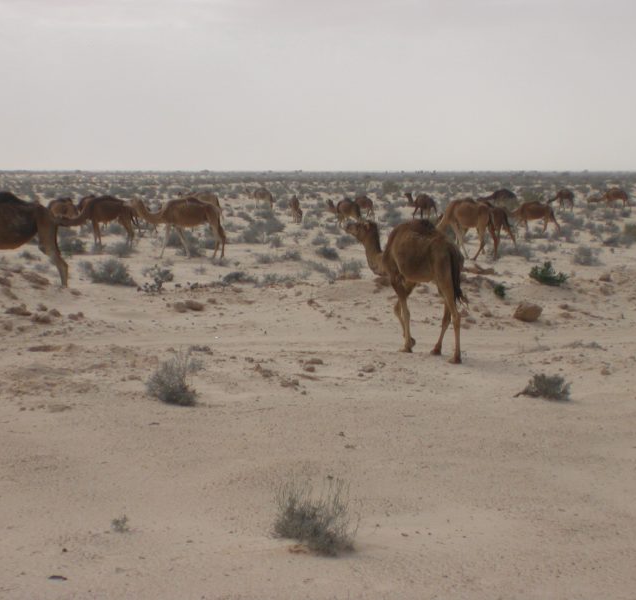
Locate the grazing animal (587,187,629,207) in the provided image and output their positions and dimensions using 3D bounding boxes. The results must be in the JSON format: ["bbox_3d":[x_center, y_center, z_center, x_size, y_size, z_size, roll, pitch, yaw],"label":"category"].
[{"bbox_3d":[23.871,-8.224,268.000,3.331,1.892,0.700,0,2,0],"label":"grazing animal"}]

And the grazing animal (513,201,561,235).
[{"bbox_3d":[12.539,-4.749,187.000,2.755,1.922,0.680,0,2,0],"label":"grazing animal"}]

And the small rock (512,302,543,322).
[{"bbox_3d":[3.632,0.217,56.500,0.480,0.320,0.400,0,2,0],"label":"small rock"}]

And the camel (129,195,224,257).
[{"bbox_3d":[-4.409,-2.276,103.000,2.950,1.930,0.750,0,2,-3],"label":"camel"}]

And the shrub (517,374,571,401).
[{"bbox_3d":[2.594,0.993,37.400,0.610,0.310,0.500,0,2,0],"label":"shrub"}]

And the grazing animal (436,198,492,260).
[{"bbox_3d":[4.442,-2.270,104.500,2.300,1.950,0.620,2,3,38],"label":"grazing animal"}]

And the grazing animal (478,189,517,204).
[{"bbox_3d":[14.598,-8.071,265.000,3.090,1.911,0.700,0,2,0],"label":"grazing animal"}]

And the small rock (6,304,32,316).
[{"bbox_3d":[-5.221,0.184,57.000,0.450,0.200,0.330,0,2,0],"label":"small rock"}]

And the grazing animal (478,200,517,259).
[{"bbox_3d":[5.559,-2.293,107.500,2.300,1.930,0.620,2,3,45],"label":"grazing animal"}]

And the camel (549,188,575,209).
[{"bbox_3d":[21.521,-8.838,288.000,2.300,1.970,0.650,1,2,20],"label":"camel"}]

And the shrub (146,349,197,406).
[{"bbox_3d":[-1.663,0.880,37.000,0.568,0.659,0.550,0,2,0],"label":"shrub"}]

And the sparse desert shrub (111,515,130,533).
[{"bbox_3d":[-1.442,1.632,23.800,0.145,0.130,0.140,0,2,0],"label":"sparse desert shrub"}]

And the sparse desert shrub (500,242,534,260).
[{"bbox_3d":[5.773,-1.404,94.300,0.981,0.493,0.883,0,2,0],"label":"sparse desert shrub"}]

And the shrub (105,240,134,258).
[{"bbox_3d":[-5.988,-1.523,98.300,0.902,0.514,0.812,0,2,0],"label":"shrub"}]

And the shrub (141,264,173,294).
[{"bbox_3d":[-3.187,-0.405,64.300,0.628,0.560,0.566,0,2,0],"label":"shrub"}]

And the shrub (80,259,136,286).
[{"bbox_3d":[-4.629,-0.608,72.000,1.237,0.619,1.100,0,2,0],"label":"shrub"}]

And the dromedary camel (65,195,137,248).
[{"bbox_3d":[-7.477,-2.641,110.000,2.701,1.840,0.700,0,2,-6],"label":"dromedary camel"}]

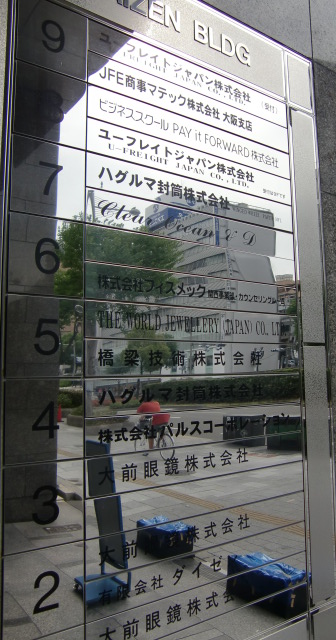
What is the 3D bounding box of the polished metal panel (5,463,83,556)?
[{"bbox_3d":[-0.296,0.442,1.242,0.203,0.199,0.020,3,-7,-36],"label":"polished metal panel"}]

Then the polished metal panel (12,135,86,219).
[{"bbox_3d":[-0.305,-0.357,1.329,0.203,0.199,0.020,3,-7,-36],"label":"polished metal panel"}]

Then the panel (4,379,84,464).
[{"bbox_3d":[-0.299,0.243,1.263,0.203,0.199,0.020,3,-7,-36],"label":"panel"}]

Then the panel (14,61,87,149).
[{"bbox_3d":[-0.306,-0.552,1.351,0.203,0.199,0.020,3,-7,-36],"label":"panel"}]

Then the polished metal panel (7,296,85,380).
[{"bbox_3d":[-0.301,0.044,1.285,0.203,0.199,0.020,3,-7,-36],"label":"polished metal panel"}]

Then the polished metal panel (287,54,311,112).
[{"bbox_3d":[0.496,-0.900,1.975,0.142,0.195,0.020,3,-7,-36],"label":"polished metal panel"}]

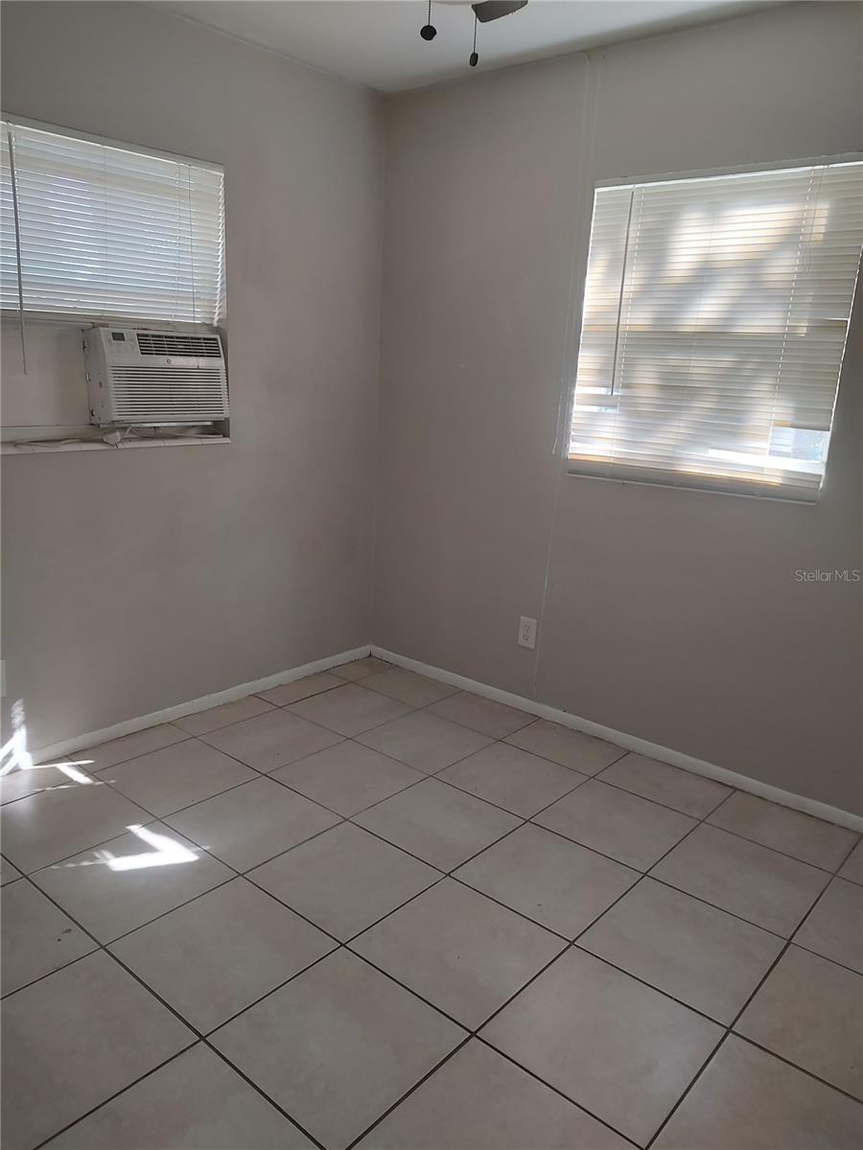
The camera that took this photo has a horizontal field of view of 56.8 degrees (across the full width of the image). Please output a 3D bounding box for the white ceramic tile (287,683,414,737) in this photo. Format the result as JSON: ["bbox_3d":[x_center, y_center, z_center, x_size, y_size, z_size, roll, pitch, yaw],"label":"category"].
[{"bbox_3d":[-0.331,0.560,3.306,0.396,0.010,0.396,14,17,38],"label":"white ceramic tile"}]

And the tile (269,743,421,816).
[{"bbox_3d":[-0.285,0.696,2.756,0.396,0.010,0.396,14,17,38],"label":"tile"}]

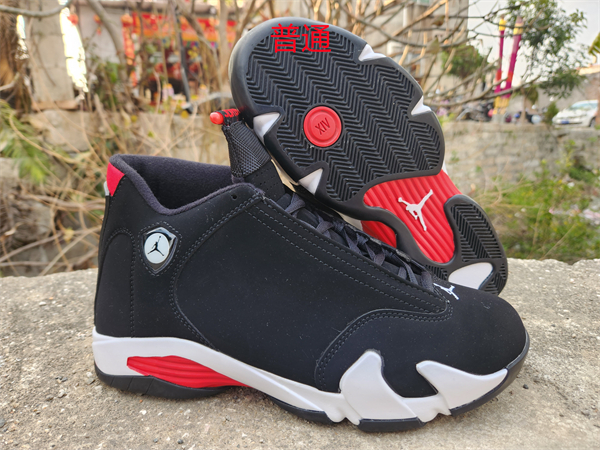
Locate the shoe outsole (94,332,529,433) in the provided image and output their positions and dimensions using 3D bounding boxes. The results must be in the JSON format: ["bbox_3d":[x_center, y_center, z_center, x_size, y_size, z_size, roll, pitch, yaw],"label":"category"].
[{"bbox_3d":[0.007,0.087,0.274,0.300,0.038,0.106,1,16,2],"label":"shoe outsole"}]

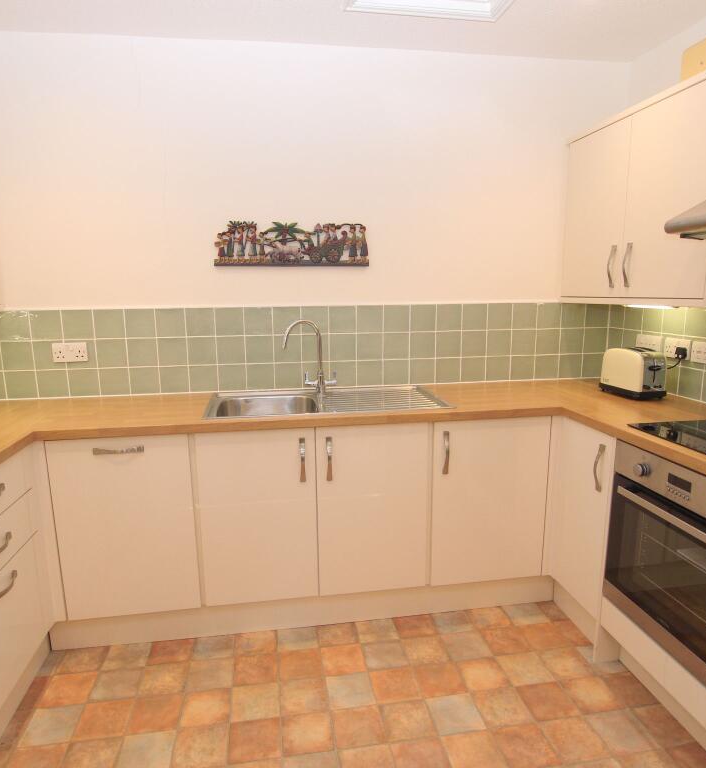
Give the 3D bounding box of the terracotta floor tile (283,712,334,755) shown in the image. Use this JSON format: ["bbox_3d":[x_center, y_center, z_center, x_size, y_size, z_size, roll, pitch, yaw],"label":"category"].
[{"bbox_3d":[-0.142,1.097,1.672,0.155,0.010,0.154,-2,10,-9],"label":"terracotta floor tile"}]

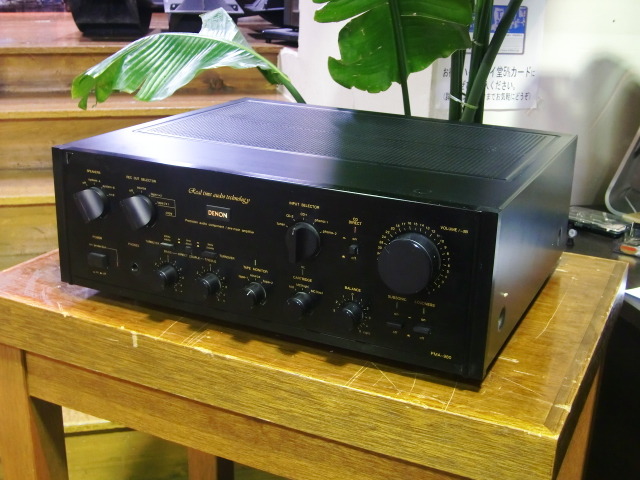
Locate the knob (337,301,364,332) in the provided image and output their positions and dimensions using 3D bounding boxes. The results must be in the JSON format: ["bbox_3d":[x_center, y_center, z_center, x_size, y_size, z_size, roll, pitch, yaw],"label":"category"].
[{"bbox_3d":[0.026,0.070,0.780,0.023,0.023,0.014,10,20,23],"label":"knob"}]

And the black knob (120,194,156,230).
[{"bbox_3d":[-0.184,-0.026,0.849,0.034,0.034,0.021,10,20,23],"label":"black knob"}]

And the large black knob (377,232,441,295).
[{"bbox_3d":[0.077,0.020,0.735,0.049,0.049,0.022,10,20,23],"label":"large black knob"}]

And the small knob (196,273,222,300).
[{"bbox_3d":[-0.112,0.046,0.840,0.023,0.023,0.013,10,20,23],"label":"small knob"}]

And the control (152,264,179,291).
[{"bbox_3d":[-0.157,0.038,0.859,0.023,0.023,0.014,10,20,23],"label":"control"}]

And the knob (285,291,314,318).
[{"bbox_3d":[-0.020,0.062,0.800,0.023,0.023,0.014,10,20,23],"label":"knob"}]

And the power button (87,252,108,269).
[{"bbox_3d":[-0.234,0.022,0.896,0.021,0.014,0.007,10,20,23],"label":"power button"}]

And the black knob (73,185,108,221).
[{"bbox_3d":[-0.237,-0.036,0.872,0.034,0.034,0.021,10,20,23],"label":"black knob"}]

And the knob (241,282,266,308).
[{"bbox_3d":[-0.066,0.054,0.820,0.023,0.023,0.013,10,20,23],"label":"knob"}]

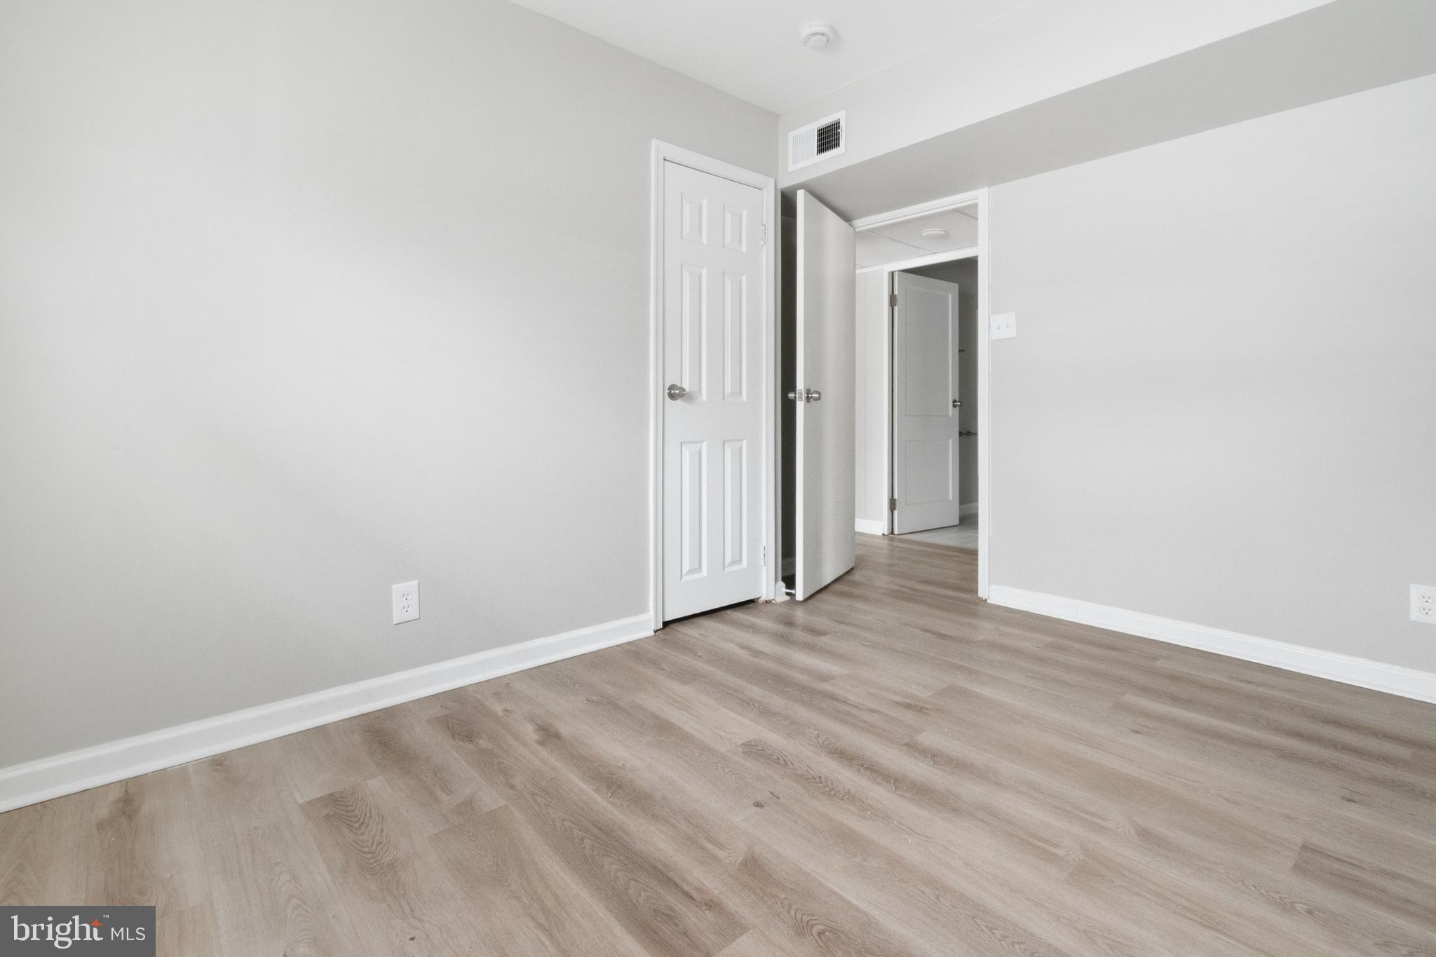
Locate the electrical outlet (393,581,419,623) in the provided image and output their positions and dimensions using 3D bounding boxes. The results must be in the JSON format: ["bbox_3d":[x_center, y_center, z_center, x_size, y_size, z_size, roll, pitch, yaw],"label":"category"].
[{"bbox_3d":[-1.032,0.411,1.980,0.080,0.125,0.012,-4,6,-40],"label":"electrical outlet"}]

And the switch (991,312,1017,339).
[{"bbox_3d":[1.403,-0.748,2.937,0.012,0.118,0.120,-4,6,-40],"label":"switch"}]

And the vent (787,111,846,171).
[{"bbox_3d":[0.472,-1.611,2.865,0.020,0.195,0.350,-4,6,-40],"label":"vent"}]

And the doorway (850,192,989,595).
[{"bbox_3d":[1.081,-0.421,3.302,0.130,2.060,0.860,-4,6,-40],"label":"doorway"}]

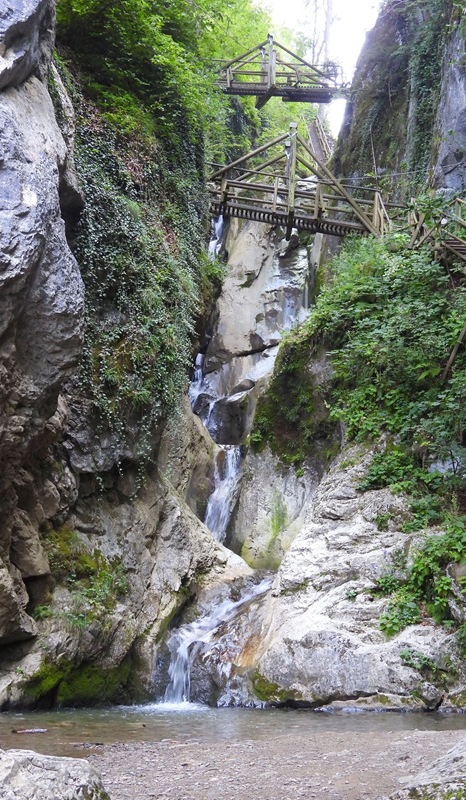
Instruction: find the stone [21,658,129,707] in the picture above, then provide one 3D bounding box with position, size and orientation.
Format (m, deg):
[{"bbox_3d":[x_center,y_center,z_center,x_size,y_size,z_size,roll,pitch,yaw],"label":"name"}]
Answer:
[{"bbox_3d":[-2.342,4.254,17.400,1.480,0.720,0.800,3,-10,-18],"label":"stone"}]

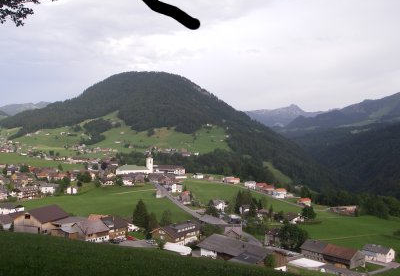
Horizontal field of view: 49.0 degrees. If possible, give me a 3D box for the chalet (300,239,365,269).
[{"bbox_3d":[73.770,64.100,244.920,13.800,9.700,31.000,-1,1,-41],"label":"chalet"}]

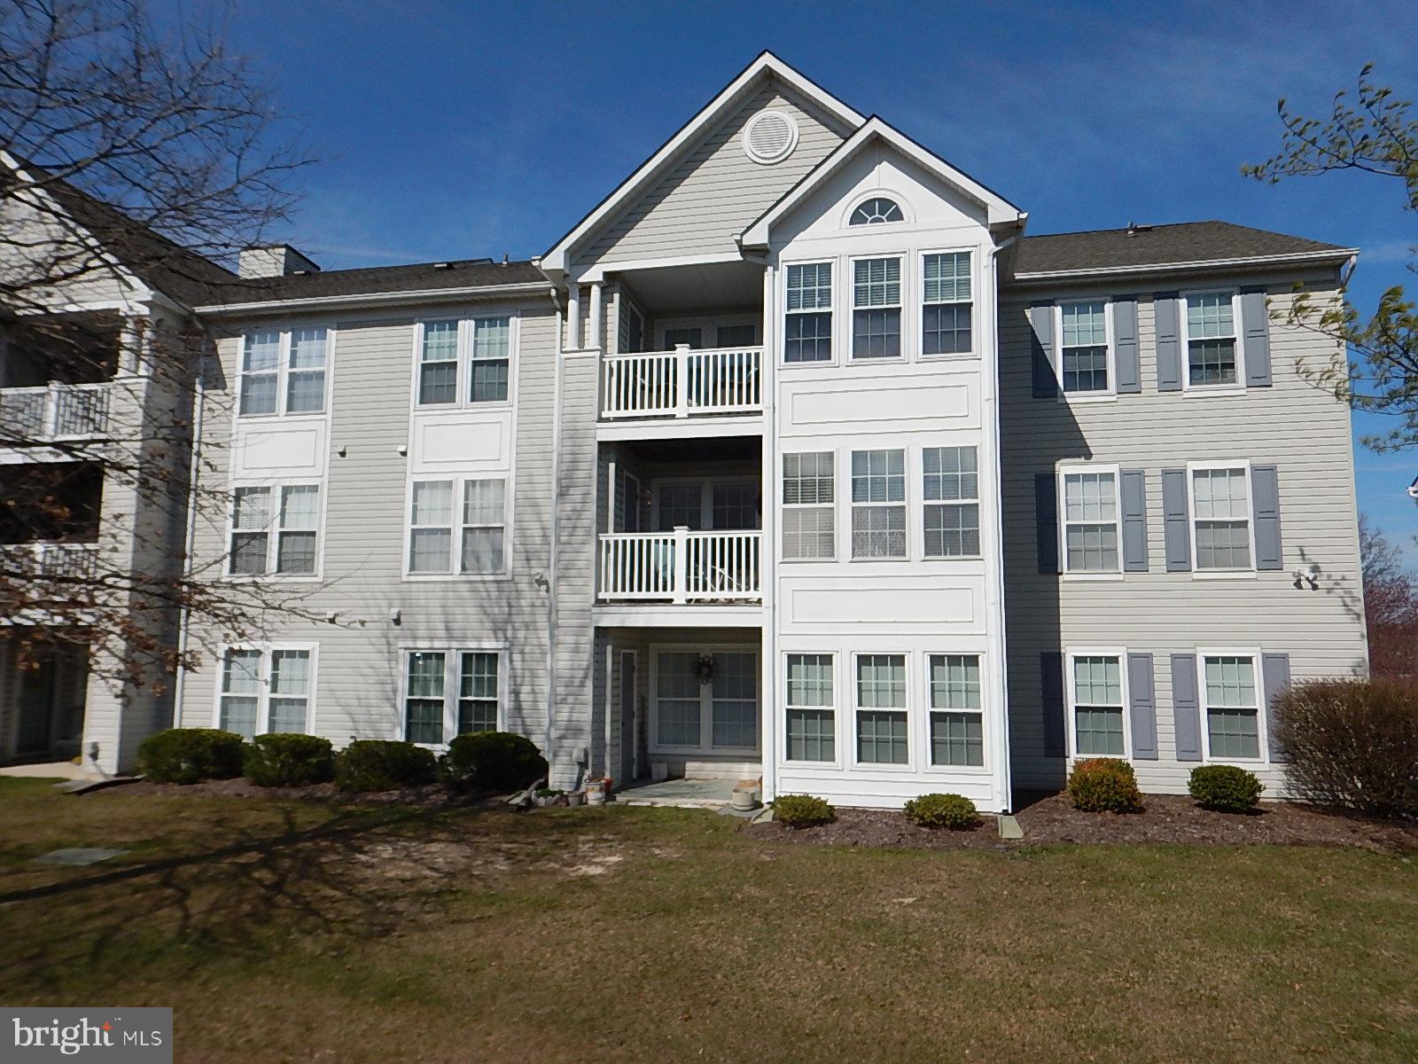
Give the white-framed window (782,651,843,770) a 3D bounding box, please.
[{"bbox_3d":[1.394,2.425,13.459,0.837,1.588,0.080,-1,-8,12],"label":"white-framed window"}]

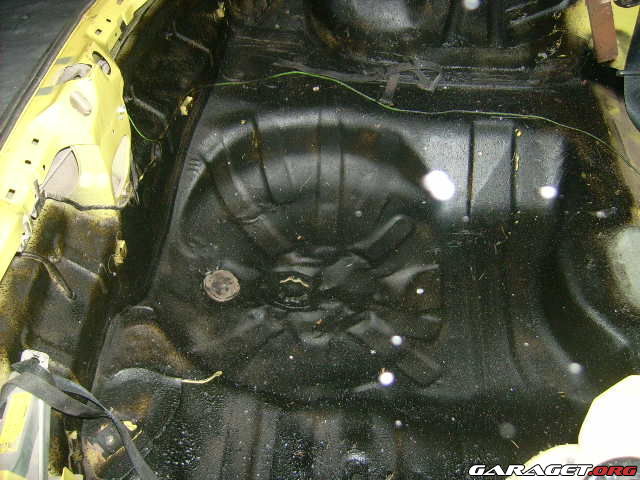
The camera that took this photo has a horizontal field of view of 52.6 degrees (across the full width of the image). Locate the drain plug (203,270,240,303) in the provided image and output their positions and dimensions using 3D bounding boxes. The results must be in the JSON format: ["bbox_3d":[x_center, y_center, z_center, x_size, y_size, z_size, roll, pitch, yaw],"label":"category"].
[{"bbox_3d":[-0.151,0.072,1.000,0.056,0.012,0.056,2,53,-3],"label":"drain plug"}]

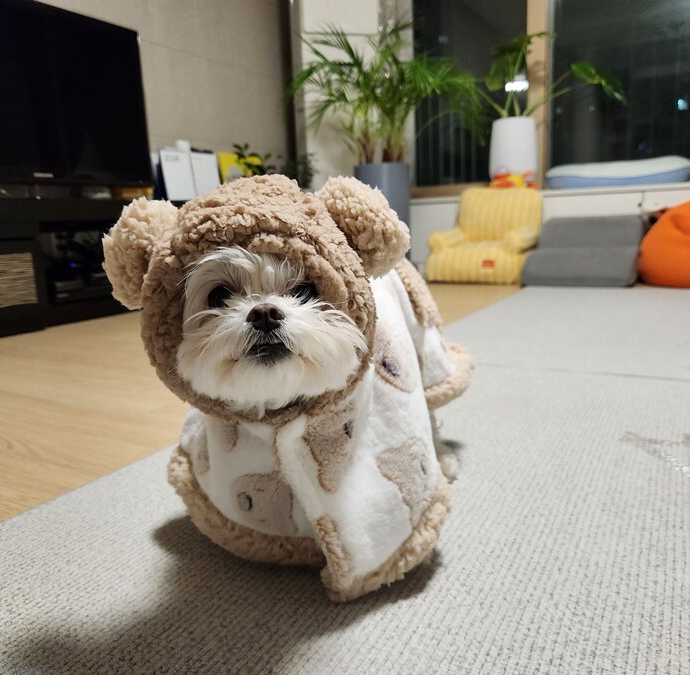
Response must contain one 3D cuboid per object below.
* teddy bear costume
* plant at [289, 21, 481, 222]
[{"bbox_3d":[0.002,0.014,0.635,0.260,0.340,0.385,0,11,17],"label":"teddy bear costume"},{"bbox_3d":[0.245,-1.054,3.459,1.020,1.398,0.880,3,12,30],"label":"plant"}]

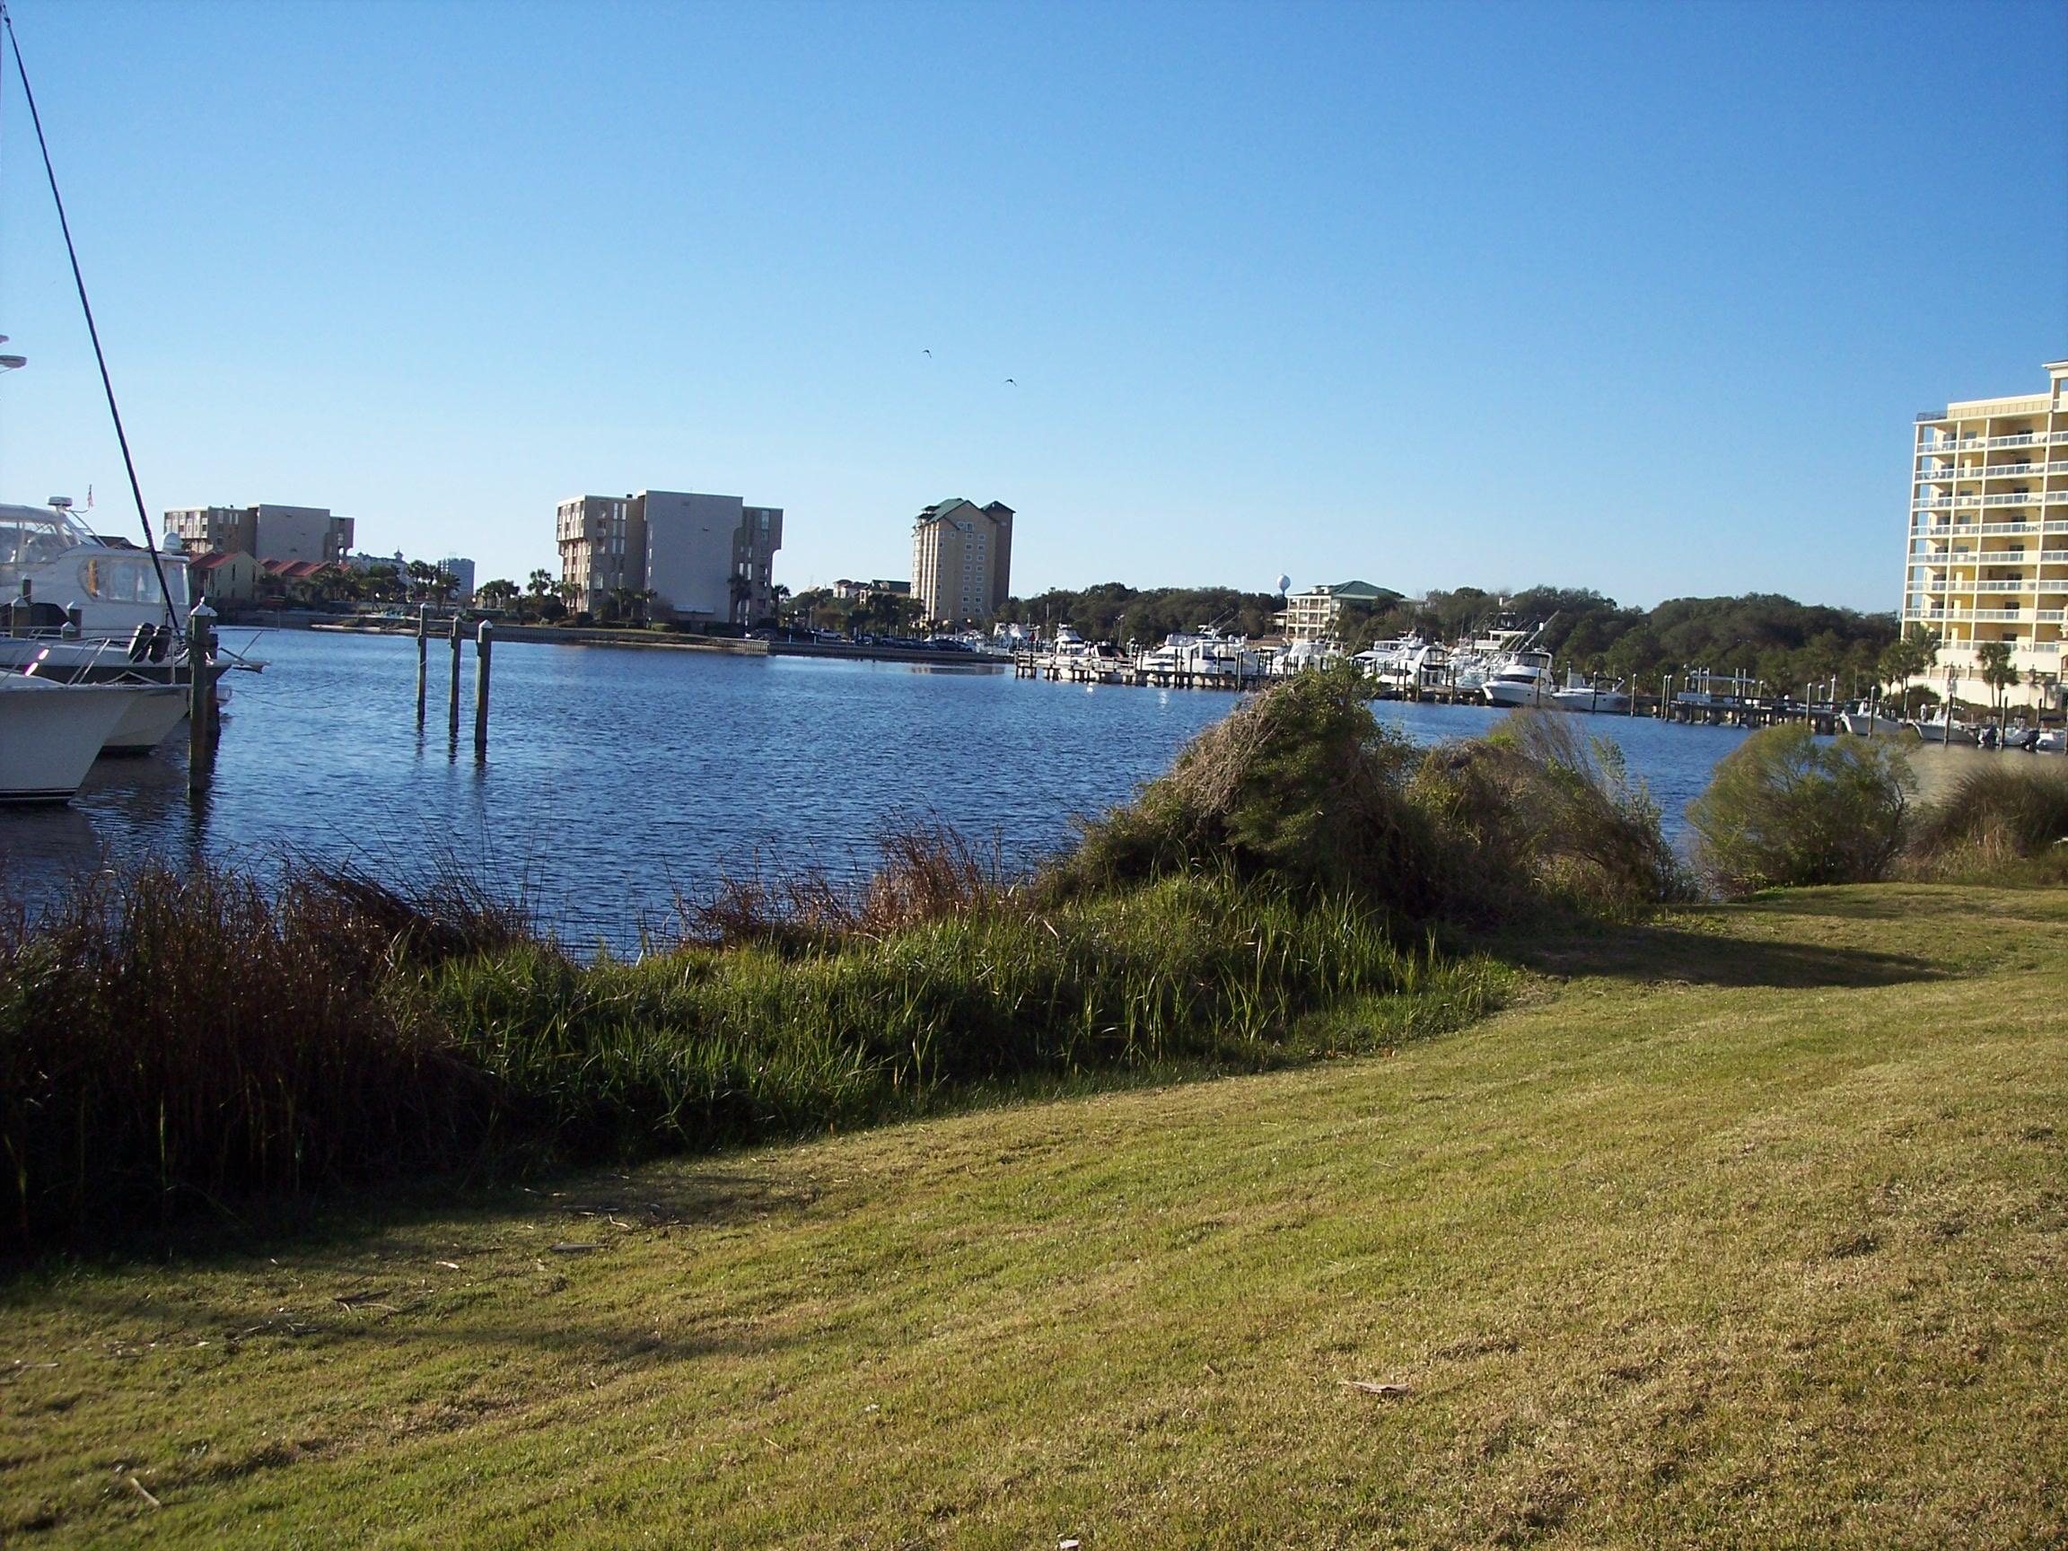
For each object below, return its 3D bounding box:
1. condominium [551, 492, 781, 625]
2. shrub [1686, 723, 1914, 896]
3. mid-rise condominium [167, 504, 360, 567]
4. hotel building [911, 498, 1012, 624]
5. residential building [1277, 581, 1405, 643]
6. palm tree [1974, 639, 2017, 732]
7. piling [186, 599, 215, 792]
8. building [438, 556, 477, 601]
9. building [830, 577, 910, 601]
[{"bbox_3d":[-60.808,-35.333,386.119,32.000,22.000,30.000,2,3,-19],"label":"condominium"},{"bbox_3d":[8.875,0.393,27.000,2.500,1.900,2.200,4,3,18],"label":"shrub"},{"bbox_3d":[-180.759,-51.356,543.087,33.000,22.000,33.000,1,4,-33],"label":"mid-rise condominium"},{"bbox_3d":[-21.017,-58.233,665.034,22.500,39.500,22.000,2,3,-24],"label":"hotel building"},{"bbox_3d":[60.595,-30.138,460.991,18.000,17.000,15.500,1,3,-28],"label":"residential building"},{"bbox_3d":[78.524,-7.312,190.000,3.300,7.200,3.200,4,3,22],"label":"palm tree"},{"bbox_3d":[-14.585,-1.400,40.800,0.360,3.300,0.360,2,3,-20],"label":"piling"},{"bbox_3d":[-445.600,-144.165,1800.000,24.000,47.000,20.000,1,4,-30],"label":"building"},{"bbox_3d":[-43.409,-45.626,624.993,19.000,14.000,14.000,2,3,-15],"label":"building"}]

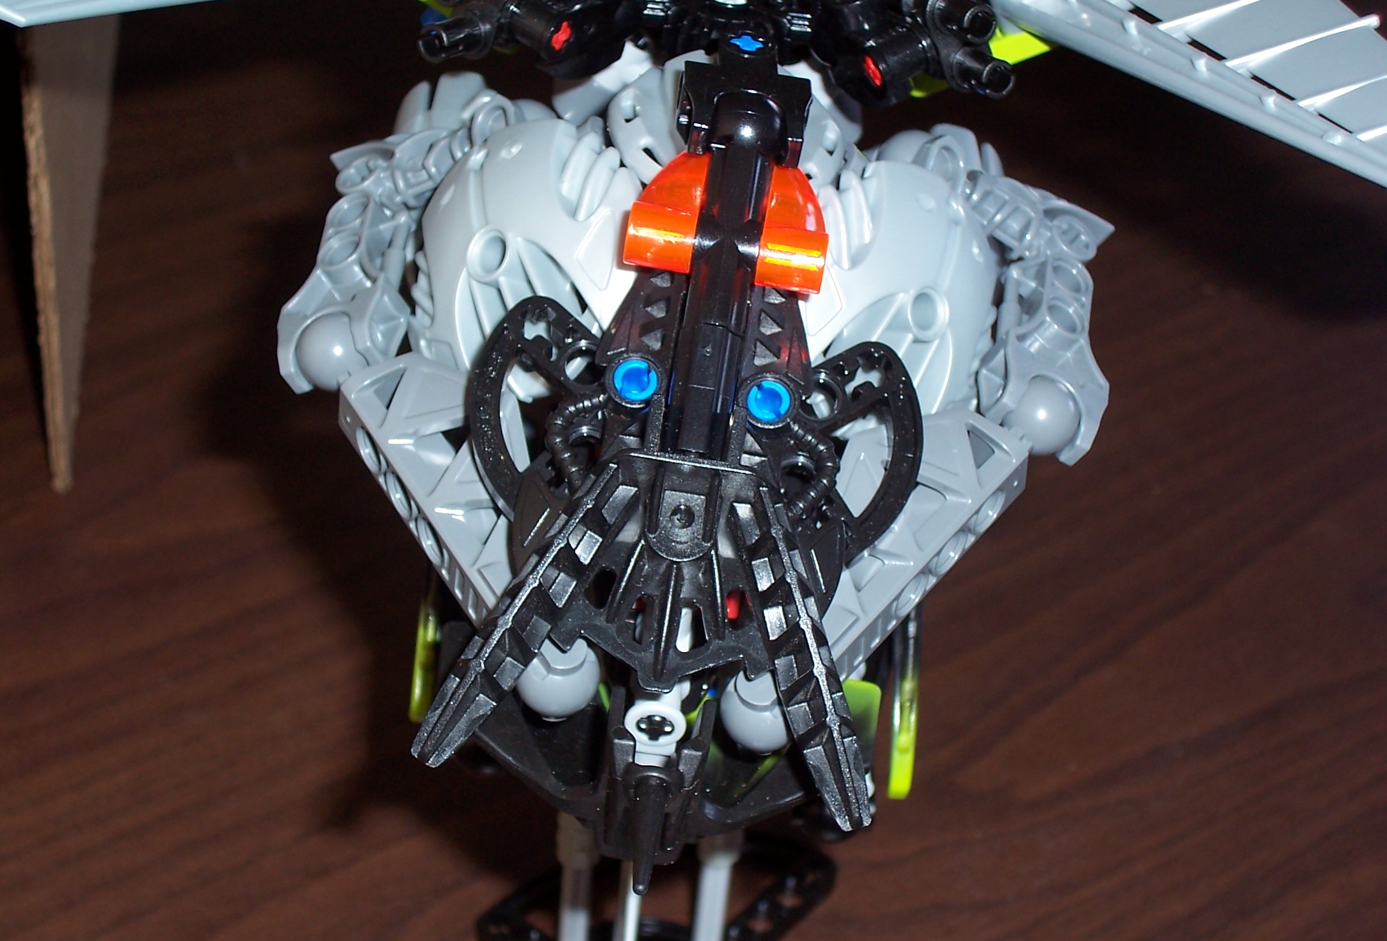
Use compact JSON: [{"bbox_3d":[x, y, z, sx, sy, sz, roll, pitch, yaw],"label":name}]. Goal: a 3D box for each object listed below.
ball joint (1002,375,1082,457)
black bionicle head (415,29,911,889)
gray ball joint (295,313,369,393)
[{"bbox_3d":[0.045,-0.007,0.339,0.010,0.010,0.010,5,45,0],"label":"ball joint"},{"bbox_3d":[-0.001,-0.003,0.325,0.055,0.050,0.104,7,66,3],"label":"black bionicle head"},{"bbox_3d":[-0.047,-0.015,0.344,0.010,0.010,0.010,5,45,0],"label":"gray ball joint"}]

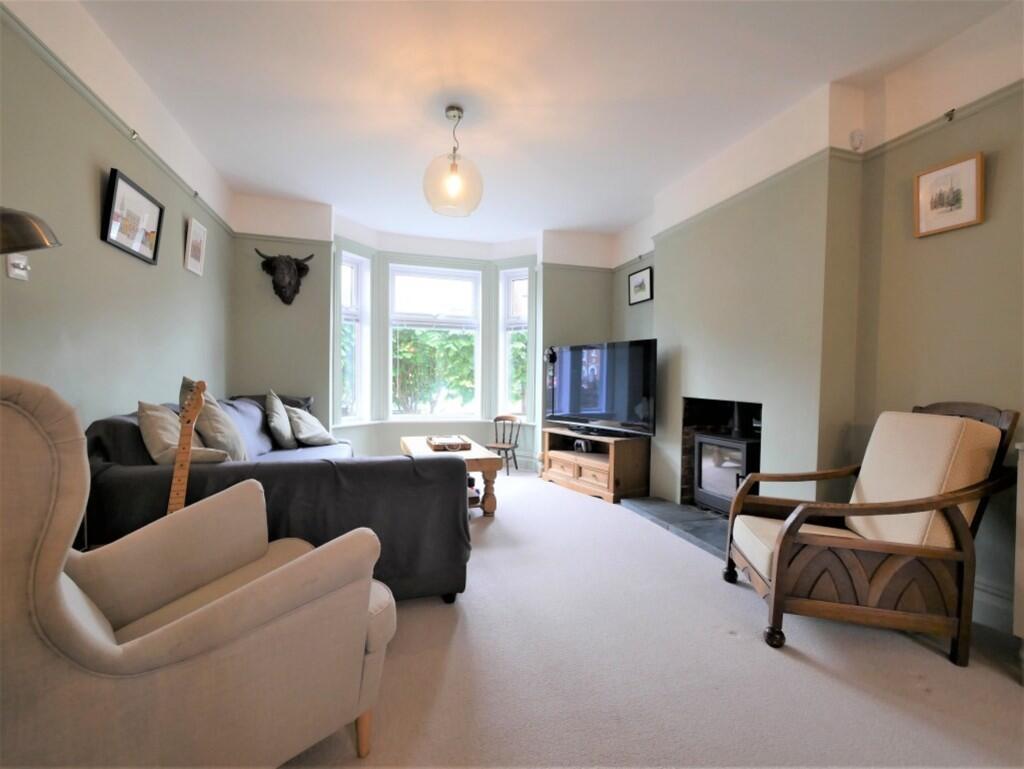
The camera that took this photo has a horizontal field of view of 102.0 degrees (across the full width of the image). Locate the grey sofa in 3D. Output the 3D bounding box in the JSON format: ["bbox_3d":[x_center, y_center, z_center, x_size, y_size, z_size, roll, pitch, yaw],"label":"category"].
[{"bbox_3d":[-1.143,0.545,2.614,1.514,0.855,1.875,0,1,-14],"label":"grey sofa"}]

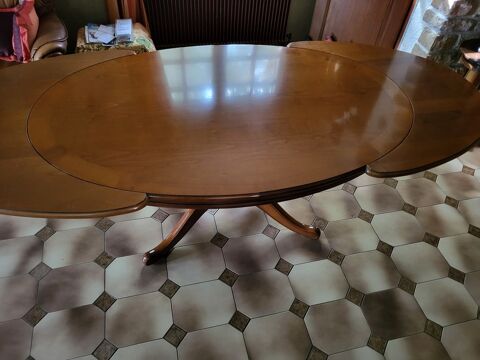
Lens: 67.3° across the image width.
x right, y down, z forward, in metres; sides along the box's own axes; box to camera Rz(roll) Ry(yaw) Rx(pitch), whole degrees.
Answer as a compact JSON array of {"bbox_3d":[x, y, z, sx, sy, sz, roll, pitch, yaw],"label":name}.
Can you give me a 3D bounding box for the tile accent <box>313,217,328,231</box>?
[{"bbox_3d":[0.463,0.252,2.087,0.070,0.010,0.070,26,50,18],"label":"tile accent"}]

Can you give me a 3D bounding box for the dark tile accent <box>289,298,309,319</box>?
[{"bbox_3d":[0.290,0.626,1.755,0.073,0.010,0.073,26,50,18],"label":"dark tile accent"}]

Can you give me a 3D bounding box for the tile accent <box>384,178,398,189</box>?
[{"bbox_3d":[1.002,0.020,2.389,0.073,0.010,0.073,26,50,18],"label":"tile accent"}]

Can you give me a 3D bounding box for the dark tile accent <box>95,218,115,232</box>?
[{"bbox_3d":[-0.714,0.241,1.917,0.070,0.010,0.070,26,50,18],"label":"dark tile accent"}]

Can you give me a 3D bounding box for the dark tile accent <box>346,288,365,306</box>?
[{"bbox_3d":[0.582,0.589,1.818,0.073,0.010,0.073,26,50,18],"label":"dark tile accent"}]

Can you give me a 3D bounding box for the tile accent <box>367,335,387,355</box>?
[{"bbox_3d":[0.626,0.740,1.640,0.070,0.010,0.070,26,50,18],"label":"tile accent"}]

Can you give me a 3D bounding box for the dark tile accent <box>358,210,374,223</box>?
[{"bbox_3d":[0.731,0.214,2.079,0.070,0.010,0.070,26,50,18],"label":"dark tile accent"}]

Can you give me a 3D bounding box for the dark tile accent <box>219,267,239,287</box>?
[{"bbox_3d":[-0.054,0.500,1.839,0.073,0.010,0.073,26,50,18],"label":"dark tile accent"}]

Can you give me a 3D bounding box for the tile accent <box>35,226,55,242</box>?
[{"bbox_3d":[-1.044,0.288,1.939,0.073,0.010,0.073,26,50,18],"label":"tile accent"}]

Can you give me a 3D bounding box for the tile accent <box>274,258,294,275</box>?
[{"bbox_3d":[0.229,0.452,1.875,0.070,0.010,0.070,26,50,18],"label":"tile accent"}]

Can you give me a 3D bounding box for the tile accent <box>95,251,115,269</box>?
[{"bbox_3d":[-0.696,0.413,1.857,0.073,0.010,0.073,26,50,18],"label":"tile accent"}]

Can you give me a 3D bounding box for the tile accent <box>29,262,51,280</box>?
[{"bbox_3d":[-0.943,0.437,1.712,0.070,0.010,0.070,26,50,18],"label":"tile accent"}]

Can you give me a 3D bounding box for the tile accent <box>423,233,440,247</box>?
[{"bbox_3d":[1.063,0.336,1.998,0.070,0.010,0.070,26,50,18],"label":"tile accent"}]

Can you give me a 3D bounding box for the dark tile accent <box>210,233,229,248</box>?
[{"bbox_3d":[-0.112,0.335,1.987,0.073,0.010,0.073,26,50,18],"label":"dark tile accent"}]

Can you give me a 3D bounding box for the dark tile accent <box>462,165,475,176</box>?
[{"bbox_3d":[1.575,-0.060,2.486,0.070,0.010,0.070,26,50,18],"label":"dark tile accent"}]

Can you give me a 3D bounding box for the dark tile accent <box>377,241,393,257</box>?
[{"bbox_3d":[0.802,0.379,1.998,0.070,0.010,0.070,26,50,18],"label":"dark tile accent"}]

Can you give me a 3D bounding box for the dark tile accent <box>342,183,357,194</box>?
[{"bbox_3d":[0.679,0.058,2.220,0.070,0.010,0.070,26,50,18],"label":"dark tile accent"}]

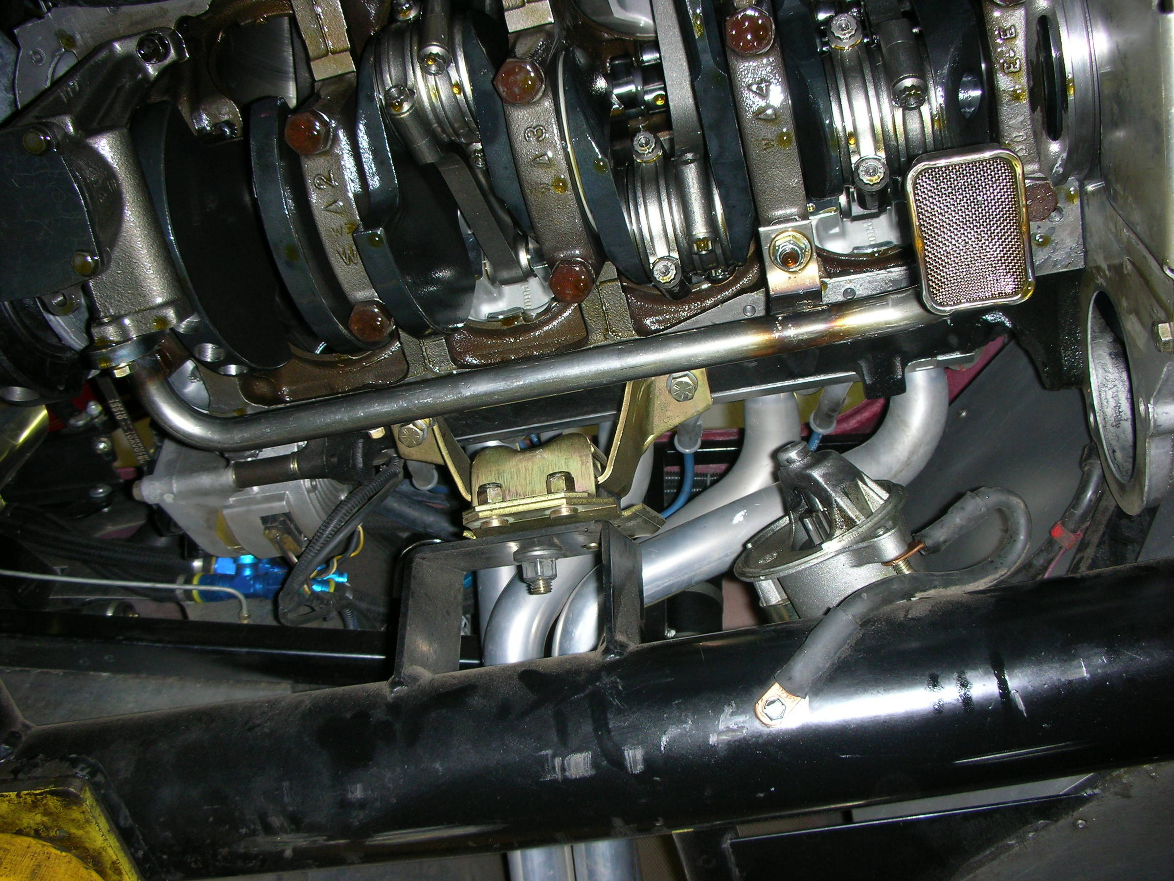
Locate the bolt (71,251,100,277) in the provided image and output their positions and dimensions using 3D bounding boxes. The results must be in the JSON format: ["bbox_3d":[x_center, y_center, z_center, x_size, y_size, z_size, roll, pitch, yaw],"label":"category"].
[{"bbox_3d":[-0.247,-0.087,0.585,0.013,0.010,0.013,-9,-64,13],"label":"bolt"}]

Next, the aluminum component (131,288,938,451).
[{"bbox_3d":[-0.036,-0.052,0.584,0.403,0.027,0.067,-9,-64,8],"label":"aluminum component"}]

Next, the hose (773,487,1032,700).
[{"bbox_3d":[0.173,0.080,0.645,0.149,0.136,0.048,-9,-64,13],"label":"hose"}]

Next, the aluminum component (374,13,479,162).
[{"bbox_3d":[-0.083,-0.182,0.622,0.053,0.065,0.070,-9,-64,13],"label":"aluminum component"}]

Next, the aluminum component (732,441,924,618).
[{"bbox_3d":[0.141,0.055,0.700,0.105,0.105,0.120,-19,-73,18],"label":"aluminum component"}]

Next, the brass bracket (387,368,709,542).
[{"bbox_3d":[-0.021,0.009,0.745,0.205,0.110,0.090,-9,-64,13],"label":"brass bracket"}]

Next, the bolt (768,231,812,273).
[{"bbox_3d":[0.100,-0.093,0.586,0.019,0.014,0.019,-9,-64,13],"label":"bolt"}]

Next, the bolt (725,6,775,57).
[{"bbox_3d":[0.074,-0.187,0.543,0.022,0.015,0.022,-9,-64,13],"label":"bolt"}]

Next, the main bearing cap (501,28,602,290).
[{"bbox_3d":[-0.019,-0.139,0.605,0.029,0.055,0.130,-9,-64,13],"label":"main bearing cap"}]

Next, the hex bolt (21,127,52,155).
[{"bbox_3d":[-0.259,-0.141,0.558,0.013,0.010,0.013,-9,-64,13],"label":"hex bolt"}]

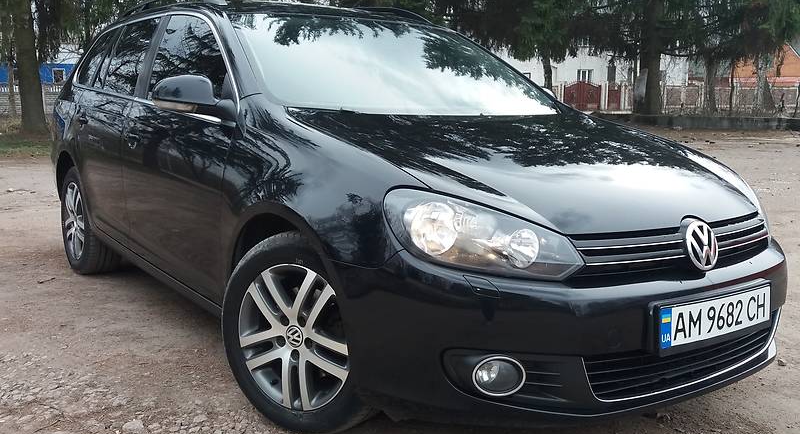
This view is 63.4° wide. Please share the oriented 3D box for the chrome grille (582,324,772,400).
[{"bbox_3d":[0.850,0.369,1.840,0.930,0.145,0.110,-5,11,-39],"label":"chrome grille"}]

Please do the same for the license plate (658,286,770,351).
[{"bbox_3d":[0.882,0.271,1.787,0.520,0.112,0.015,-5,7,-36],"label":"license plate"}]

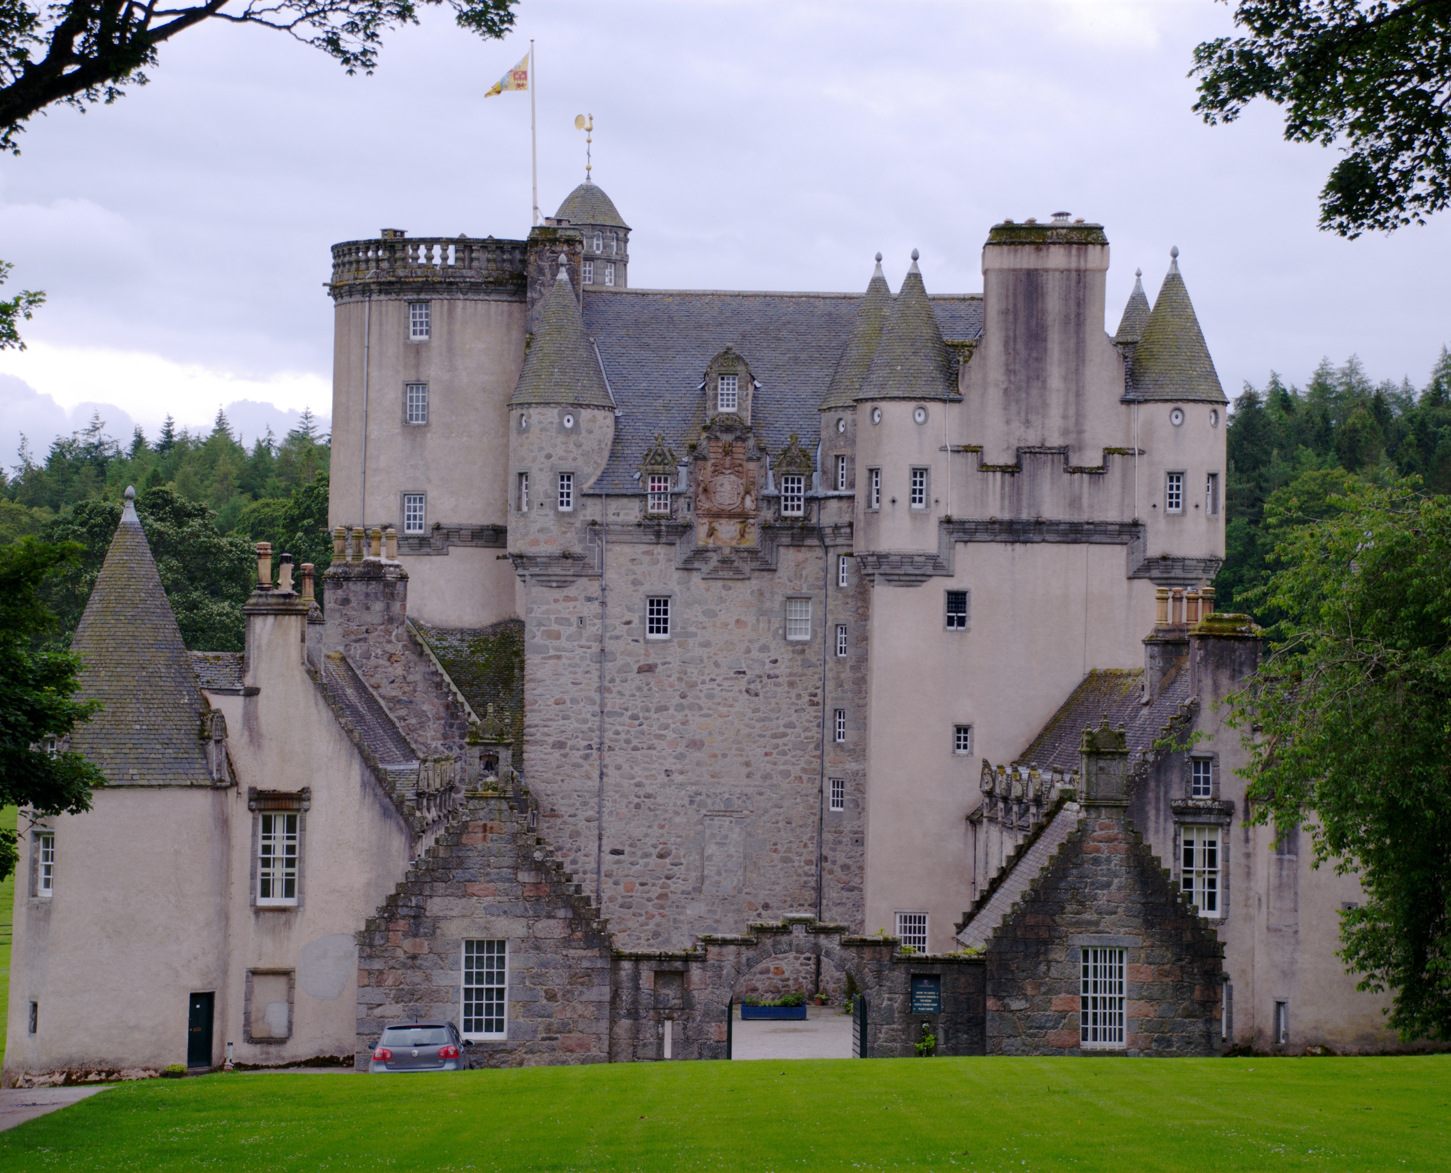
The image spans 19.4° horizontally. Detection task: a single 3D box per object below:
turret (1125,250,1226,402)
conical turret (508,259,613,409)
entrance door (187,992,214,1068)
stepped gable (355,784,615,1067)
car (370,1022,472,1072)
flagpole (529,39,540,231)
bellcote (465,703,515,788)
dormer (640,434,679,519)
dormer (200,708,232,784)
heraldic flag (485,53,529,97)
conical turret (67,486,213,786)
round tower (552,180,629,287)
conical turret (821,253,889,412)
[{"bbox_3d":[10.927,-6.343,103.200,2.600,3.800,2.600,1,-2,-3],"label":"turret"},{"bbox_3d":[-4.089,-6.361,106.000,2.650,3.800,2.650,1,-2,-3],"label":"conical turret"},{"bbox_3d":[-12.510,10.574,101.000,0.120,1.810,0.860,0,-2,38],"label":"entrance door"},{"bbox_3d":[-5.034,7.117,88.600,5.350,5.800,0.800,1,-2,-3],"label":"stepped gable"},{"bbox_3d":[-5.860,9.130,81.600,1.800,1.480,4.200,-1,-2,-1],"label":"car"},{"bbox_3d":[-5.926,-13.894,131.500,0.120,6.200,0.120,-1,-1,-4],"label":"flagpole"},{"bbox_3d":[-5.457,3.731,98.000,1.140,2.100,0.800,1,-1,-4],"label":"bellcote"},{"bbox_3d":[-1.639,-2.748,105.800,1.000,2.100,1.000,1,-2,-3],"label":"dormer"},{"bbox_3d":[-12.189,3.831,101.500,0.500,1.850,0.920,0,-1,26],"label":"dormer"},{"bbox_3d":[-6.771,-15.867,131.500,1.420,1.330,0.450,1,-1,-4],"label":"heraldic flag"},{"bbox_3d":[-12.697,1.045,90.000,4.000,6.300,4.000,1,-2,-3],"label":"conical turret"},{"bbox_3d":[-4.267,-10.961,133.500,2.650,3.700,2.650,1,-1,0],"label":"round tower"},{"bbox_3d":[4.471,-7.421,124.000,3.400,4.550,3.400,1,-1,-4],"label":"conical turret"}]

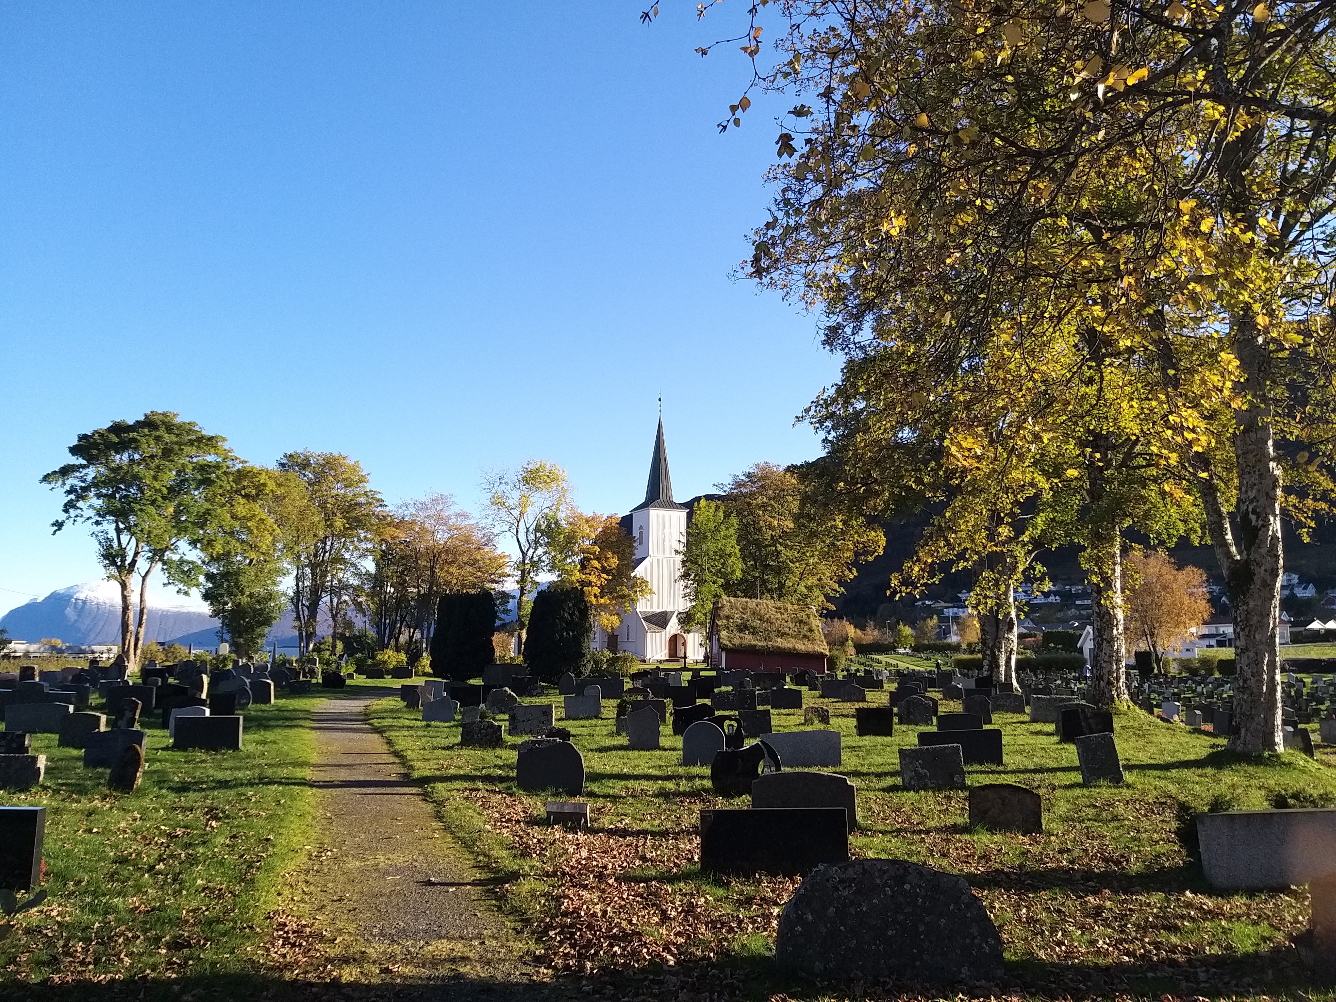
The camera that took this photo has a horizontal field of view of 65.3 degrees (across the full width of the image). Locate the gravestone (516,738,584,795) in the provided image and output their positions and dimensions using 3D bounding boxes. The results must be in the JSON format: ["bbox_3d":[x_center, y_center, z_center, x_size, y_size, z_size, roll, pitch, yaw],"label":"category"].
[{"bbox_3d":[-1.244,2.842,11.152,0.722,0.590,0.140,0,-8,0],"label":"gravestone"}]

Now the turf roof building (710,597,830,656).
[{"bbox_3d":[6.330,8.570,66.550,6.800,4.500,6.200,1,-8,-6],"label":"turf roof building"}]

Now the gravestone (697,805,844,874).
[{"bbox_3d":[0.735,2.384,7.321,1.025,0.460,0.120,0,-8,2],"label":"gravestone"}]

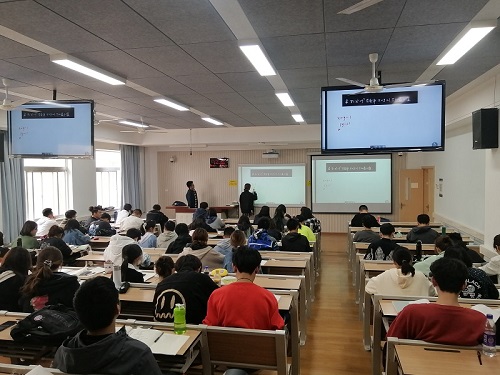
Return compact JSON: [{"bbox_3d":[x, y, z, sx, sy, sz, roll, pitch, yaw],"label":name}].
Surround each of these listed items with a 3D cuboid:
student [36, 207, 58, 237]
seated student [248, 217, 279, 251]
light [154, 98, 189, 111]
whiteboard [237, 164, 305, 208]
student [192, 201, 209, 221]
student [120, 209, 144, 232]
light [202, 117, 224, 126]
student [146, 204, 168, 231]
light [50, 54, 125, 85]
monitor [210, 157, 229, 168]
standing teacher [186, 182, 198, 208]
[{"bbox_3d":[-4.404,1.145,8.824,0.540,1.307,0.740,0,3,17],"label":"student"},{"bbox_3d":[0.262,1.166,6.880,0.540,1.281,0.740,0,3,12],"label":"seated student"},{"bbox_3d":[-1.390,-1.507,7.043,0.210,0.070,1.210,0,2,12],"label":"light"},{"bbox_3d":[0.737,-0.075,13.197,2.280,1.420,0.060,0,2,12],"label":"whiteboard"},{"bbox_3d":[-1.183,1.021,9.879,0.470,1.280,0.720,0,2,21],"label":"student"},{"bbox_3d":[-2.740,1.118,9.213,0.500,1.200,0.700,0,2,17],"label":"student"},{"bbox_3d":[-0.888,-1.605,9.378,0.210,0.070,1.210,0,2,12],"label":"light"},{"bbox_3d":[-2.289,1.065,9.697,0.500,1.250,0.680,0,2,12],"label":"student"},{"bbox_3d":[-1.939,-1.433,4.826,0.190,0.080,1.200,0,2,12],"label":"light"},{"bbox_3d":[-1.043,-0.832,13.468,0.660,0.350,0.070,0,3,12],"label":"monitor"},{"bbox_3d":[-1.891,0.665,12.770,0.340,1.730,0.480,0,2,2],"label":"standing teacher"}]

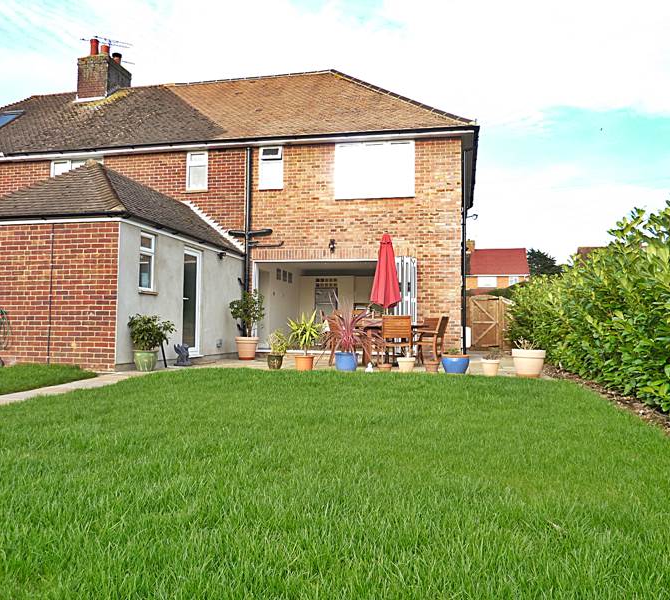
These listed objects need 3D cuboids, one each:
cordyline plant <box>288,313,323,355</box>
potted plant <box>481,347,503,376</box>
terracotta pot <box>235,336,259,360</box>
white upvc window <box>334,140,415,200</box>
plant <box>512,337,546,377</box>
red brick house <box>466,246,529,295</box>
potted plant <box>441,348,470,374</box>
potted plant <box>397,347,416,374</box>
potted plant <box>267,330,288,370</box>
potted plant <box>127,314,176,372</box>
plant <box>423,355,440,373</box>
[{"bbox_3d":[-0.447,0.522,8.750,0.534,0.666,0.520,1,-3,0],"label":"cordyline plant"},{"bbox_3d":[2.213,0.871,8.120,0.303,0.408,0.290,0,-3,12],"label":"potted plant"},{"bbox_3d":[-1.731,0.963,11.461,0.460,0.455,0.460,1,-3,0],"label":"terracotta pot"},{"bbox_3d":[0.881,-2.842,12.777,1.795,1.370,0.100,0,-3,12],"label":"white upvc window"},{"bbox_3d":[2.773,0.819,8.254,0.480,0.538,0.480,0,-3,12],"label":"plant"},{"bbox_3d":[14.271,-0.673,56.743,8.500,8.400,8.000,0,-3,12],"label":"red brick house"},{"bbox_3d":[1.773,0.905,8.500,0.404,0.368,0.410,0,-3,12],"label":"potted plant"},{"bbox_3d":[1.069,0.890,8.630,0.265,0.390,0.265,0,-3,12],"label":"potted plant"},{"bbox_3d":[-0.891,0.778,8.950,0.304,0.612,0.300,1,-3,0],"label":"potted plant"},{"bbox_3d":[-2.652,0.625,8.350,0.680,0.831,0.620,0,-3,12],"label":"potted plant"},{"bbox_3d":[1.441,0.954,8.607,0.225,0.269,0.225,0,-3,12],"label":"plant"}]

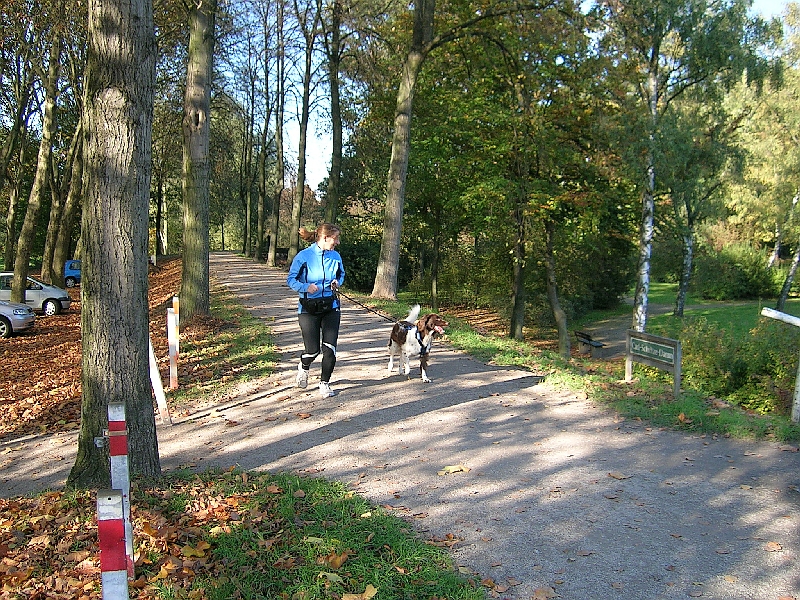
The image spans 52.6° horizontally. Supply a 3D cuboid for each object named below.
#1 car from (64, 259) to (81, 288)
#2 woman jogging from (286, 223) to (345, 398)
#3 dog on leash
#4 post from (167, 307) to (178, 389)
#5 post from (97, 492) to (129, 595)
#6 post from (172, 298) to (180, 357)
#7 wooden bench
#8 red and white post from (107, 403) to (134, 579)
[{"bbox_3d":[-16.988,-1.584,46.300,3.700,1.650,1.650,0,5,-5],"label":"car"},{"bbox_3d":[-0.810,0.078,7.807,0.520,1.660,0.520,-2,5,-18],"label":"woman jogging"},{"bbox_3d":[0.167,0.461,8.688,0.330,0.730,0.840,-4,6,-37],"label":"dog on leash"},{"bbox_3d":[-2.255,0.487,8.056,0.075,0.800,0.070,-2,5,-18],"label":"post"},{"bbox_3d":[-0.870,0.985,2.484,0.074,0.800,0.070,-3,5,-17],"label":"post"},{"bbox_3d":[-2.663,0.347,9.616,0.075,0.800,0.065,-2,5,-18],"label":"post"},{"bbox_3d":[6.429,1.491,27.266,0.600,0.800,1.750,-1,5,-7],"label":"wooden bench"},{"bbox_3d":[-1.248,0.865,3.636,0.074,0.810,0.070,-3,5,-17],"label":"red and white post"}]

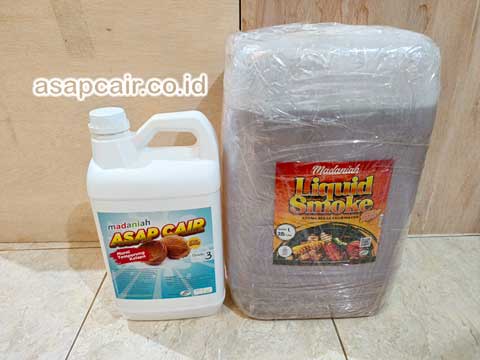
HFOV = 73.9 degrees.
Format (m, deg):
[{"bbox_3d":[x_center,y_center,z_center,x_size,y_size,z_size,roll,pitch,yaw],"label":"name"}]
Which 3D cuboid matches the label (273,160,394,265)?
[{"bbox_3d":[0.119,0.047,0.430,0.146,0.155,0.010,0,24,-2],"label":"label"}]

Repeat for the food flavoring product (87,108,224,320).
[{"bbox_3d":[-0.115,0.054,0.498,0.179,0.321,0.128,-2,28,-5],"label":"food flavoring product"}]

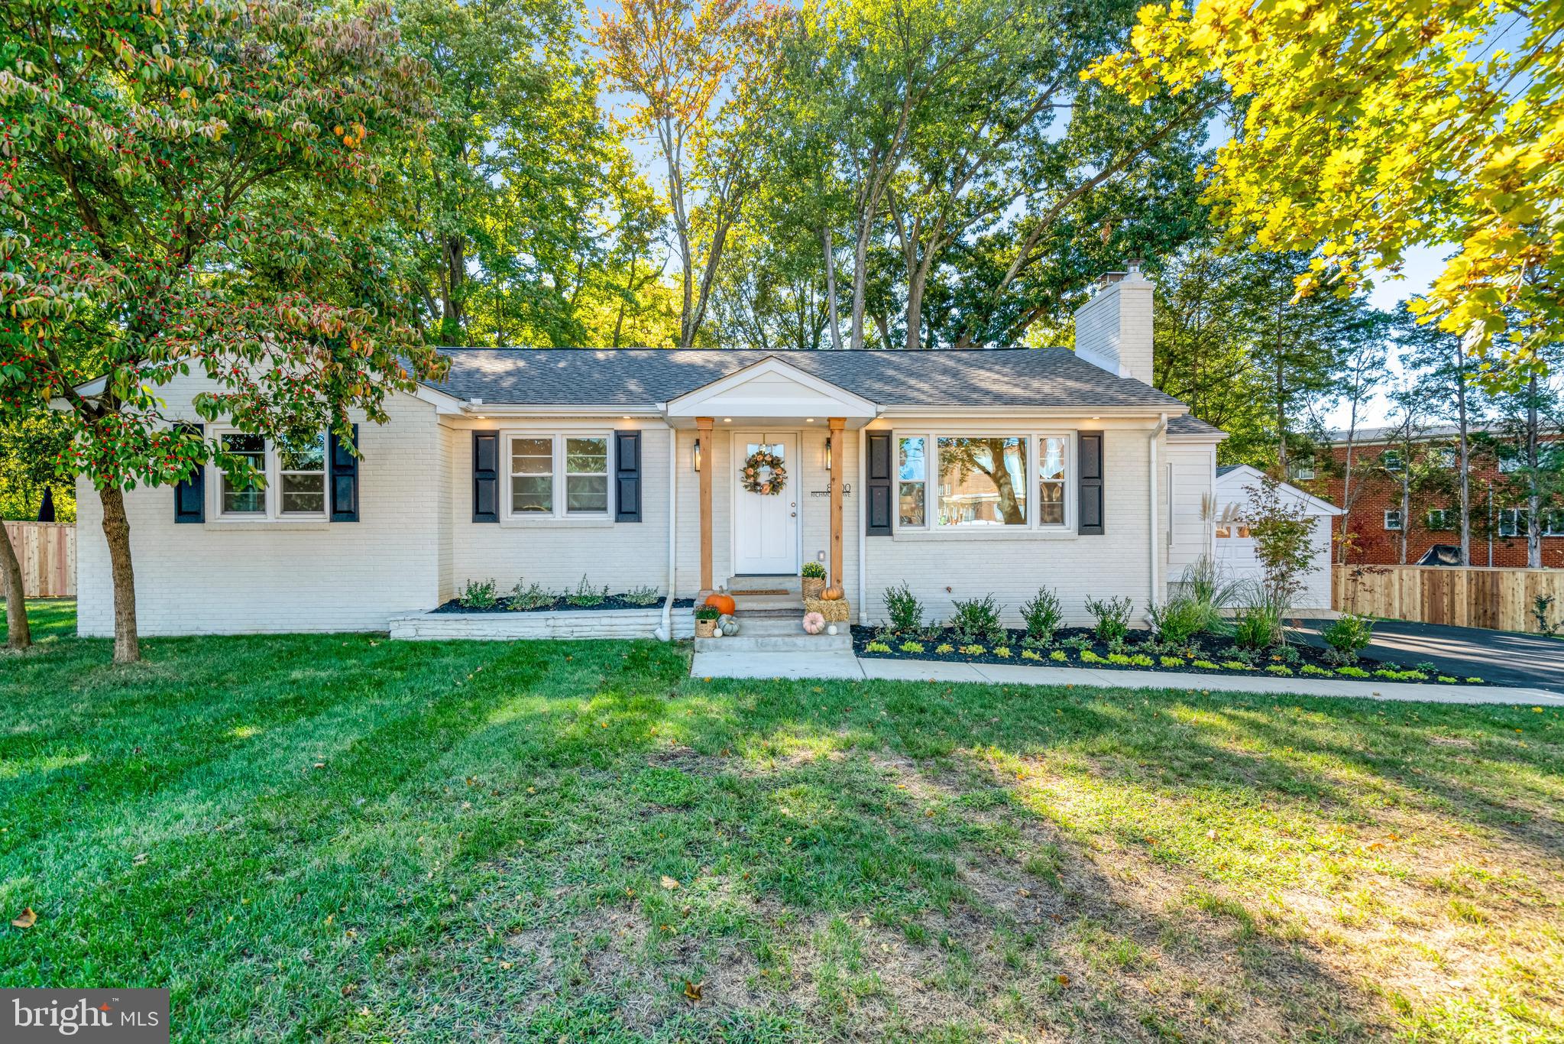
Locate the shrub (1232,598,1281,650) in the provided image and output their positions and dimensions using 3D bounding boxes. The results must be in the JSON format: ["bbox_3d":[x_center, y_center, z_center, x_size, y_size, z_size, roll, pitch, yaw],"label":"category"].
[{"bbox_3d":[6.050,1.320,10.000,0.640,0.650,0.620,0,0,-2],"label":"shrub"}]

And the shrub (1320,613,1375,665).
[{"bbox_3d":[6.880,1.390,9.550,0.650,0.630,0.630,0,0,-2],"label":"shrub"}]

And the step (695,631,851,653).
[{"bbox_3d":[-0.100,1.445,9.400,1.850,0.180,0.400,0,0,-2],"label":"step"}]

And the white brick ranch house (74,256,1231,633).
[{"bbox_3d":[-0.970,-1.200,14.450,16.800,5.450,9.500,0,0,-2],"label":"white brick ranch house"}]

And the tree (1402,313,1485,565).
[{"bbox_3d":[17.016,-2.100,20.000,2.700,8.600,2.700,0,0,-2],"label":"tree"}]

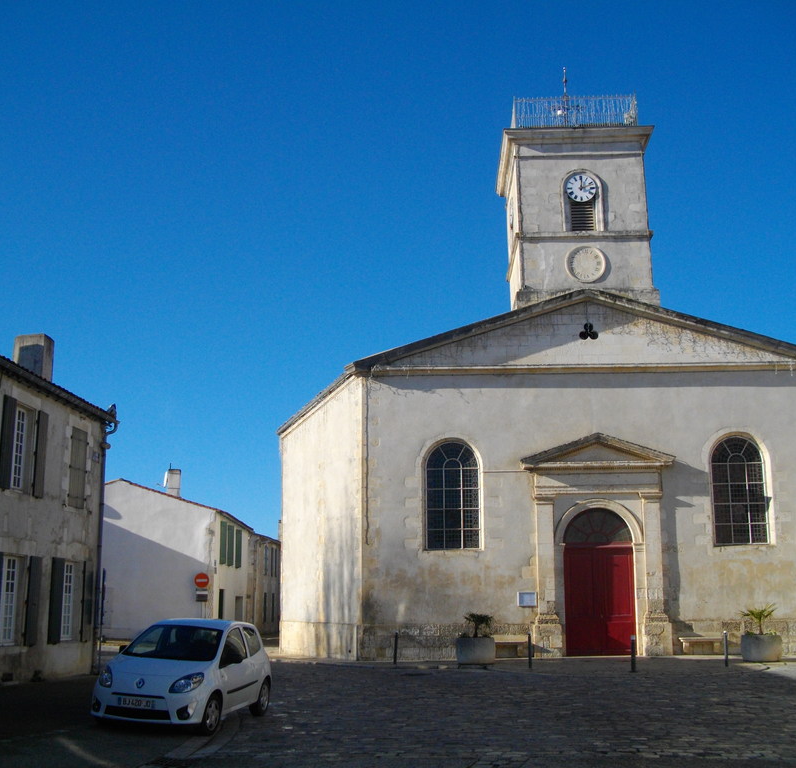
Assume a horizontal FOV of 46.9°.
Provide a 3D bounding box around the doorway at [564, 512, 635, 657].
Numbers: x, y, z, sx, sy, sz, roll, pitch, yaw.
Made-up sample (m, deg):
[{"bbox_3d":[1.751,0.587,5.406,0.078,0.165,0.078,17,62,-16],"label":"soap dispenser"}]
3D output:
[{"bbox_3d":[5.849,5.787,26.895,2.113,4.206,0.450,-1,-13,1],"label":"doorway"}]

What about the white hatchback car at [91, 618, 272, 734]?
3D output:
[{"bbox_3d":[-3.084,4.264,13.754,1.660,1.470,3.600,1,-12,10],"label":"white hatchback car"}]

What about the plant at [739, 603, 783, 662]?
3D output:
[{"bbox_3d":[9.643,6.587,24.327,1.114,1.511,1.114,-1,-13,1],"label":"plant"}]

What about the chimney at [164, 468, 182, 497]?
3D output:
[{"bbox_3d":[-10.602,4.799,43.884,0.641,1.331,0.700,-1,-13,0],"label":"chimney"}]

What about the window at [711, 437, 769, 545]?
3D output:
[{"bbox_3d":[10.120,3.175,27.274,1.571,3.190,0.250,-1,-13,1],"label":"window"}]

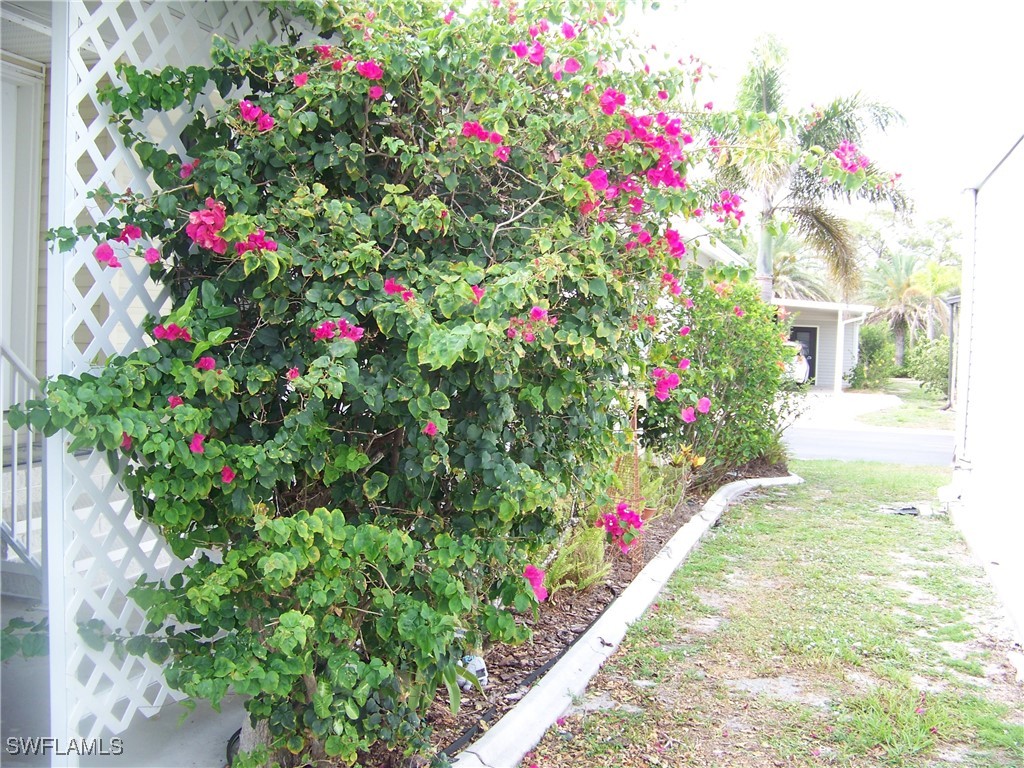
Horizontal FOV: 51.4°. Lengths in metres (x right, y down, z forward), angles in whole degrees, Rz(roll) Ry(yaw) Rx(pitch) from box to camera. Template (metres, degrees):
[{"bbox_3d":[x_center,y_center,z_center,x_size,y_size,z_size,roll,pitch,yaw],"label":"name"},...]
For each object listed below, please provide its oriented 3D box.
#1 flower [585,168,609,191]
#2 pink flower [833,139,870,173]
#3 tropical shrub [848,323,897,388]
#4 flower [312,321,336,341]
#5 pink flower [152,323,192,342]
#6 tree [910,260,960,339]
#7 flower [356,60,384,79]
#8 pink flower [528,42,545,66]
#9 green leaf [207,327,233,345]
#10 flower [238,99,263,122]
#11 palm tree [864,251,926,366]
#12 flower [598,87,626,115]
[{"bbox_3d":[0.301,-0.730,3.800,0.083,0.079,0.063,1,3,4],"label":"flower"},{"bbox_3d":[1.371,-0.923,4.300,0.149,0.137,0.110,2,3,17],"label":"pink flower"},{"bbox_3d":[11.171,-0.883,33.000,1.443,2.045,1.339,2,3,19],"label":"tropical shrub"},{"bbox_3d":[-0.563,-0.161,3.200,0.070,0.060,0.048,1,3,-10],"label":"flower"},{"bbox_3d":[-0.943,-0.143,2.950,0.102,0.055,0.055,0,3,-18],"label":"pink flower"},{"bbox_3d":[15.546,-2.472,39.000,1.847,4.102,1.904,2,3,22],"label":"tree"},{"bbox_3d":[-0.458,-1.016,3.450,0.088,0.065,0.052,1,3,-8],"label":"flower"},{"bbox_3d":[0.087,-1.176,3.800,0.055,0.086,0.046,1,3,1],"label":"pink flower"},{"bbox_3d":[-0.824,-0.137,3.000,0.071,0.051,0.040,0,3,-15],"label":"green leaf"},{"bbox_3d":[-0.798,-0.835,3.250,0.071,0.073,0.059,0,3,-14],"label":"flower"},{"bbox_3d":[15.125,-2.820,42.000,2.372,4.891,2.445,2,3,20],"label":"palm tree"},{"bbox_3d":[0.368,-1.038,3.900,0.100,0.102,0.082,1,3,5],"label":"flower"}]

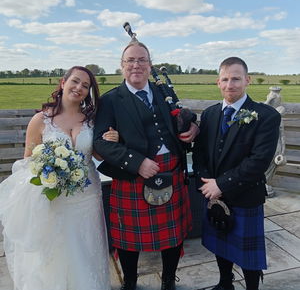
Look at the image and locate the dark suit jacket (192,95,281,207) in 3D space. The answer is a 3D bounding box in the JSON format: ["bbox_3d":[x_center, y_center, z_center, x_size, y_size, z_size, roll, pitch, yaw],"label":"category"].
[{"bbox_3d":[0.535,0.044,1.974,0.530,0.720,0.340,9,15,37],"label":"dark suit jacket"}]

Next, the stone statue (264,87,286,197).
[{"bbox_3d":[1.650,-0.031,4.209,0.420,1.480,0.380,3,13,15],"label":"stone statue"}]

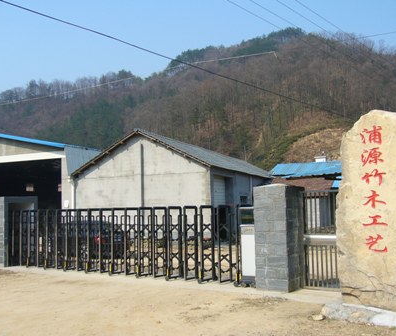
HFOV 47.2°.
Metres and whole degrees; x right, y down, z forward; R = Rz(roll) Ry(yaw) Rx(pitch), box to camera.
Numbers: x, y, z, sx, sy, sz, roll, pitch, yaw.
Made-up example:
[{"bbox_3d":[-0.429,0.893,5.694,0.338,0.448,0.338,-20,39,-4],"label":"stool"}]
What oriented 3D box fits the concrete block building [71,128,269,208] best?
[{"bbox_3d":[0.559,1.506,32.483,8.010,5.820,20.240,-3,-5,21],"label":"concrete block building"}]

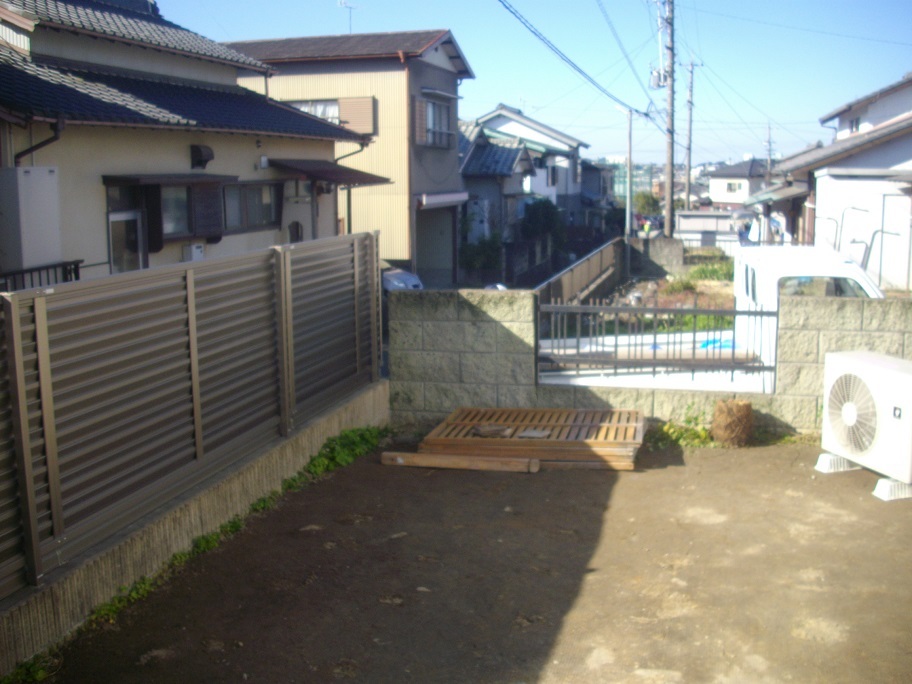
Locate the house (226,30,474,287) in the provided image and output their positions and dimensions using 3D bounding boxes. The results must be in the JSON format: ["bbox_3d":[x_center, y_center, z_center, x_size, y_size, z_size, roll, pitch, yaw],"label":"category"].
[{"bbox_3d":[-3.791,-4.713,26.473,7.800,6.800,5.300,2,10,16],"label":"house"}]

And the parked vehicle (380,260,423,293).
[{"bbox_3d":[-2.774,-1.226,20.672,3.800,1.500,1.650,2,10,18],"label":"parked vehicle"}]

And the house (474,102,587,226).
[{"bbox_3d":[4.462,-9.840,56.160,6.000,7.100,6.000,2,10,16],"label":"house"}]

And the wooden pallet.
[{"bbox_3d":[0.431,0.570,6.028,1.380,0.190,0.780,1,10,11],"label":"wooden pallet"}]

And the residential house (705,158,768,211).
[{"bbox_3d":[29.529,-14.409,96.033,7.000,7.400,8.500,7,12,38],"label":"residential house"}]

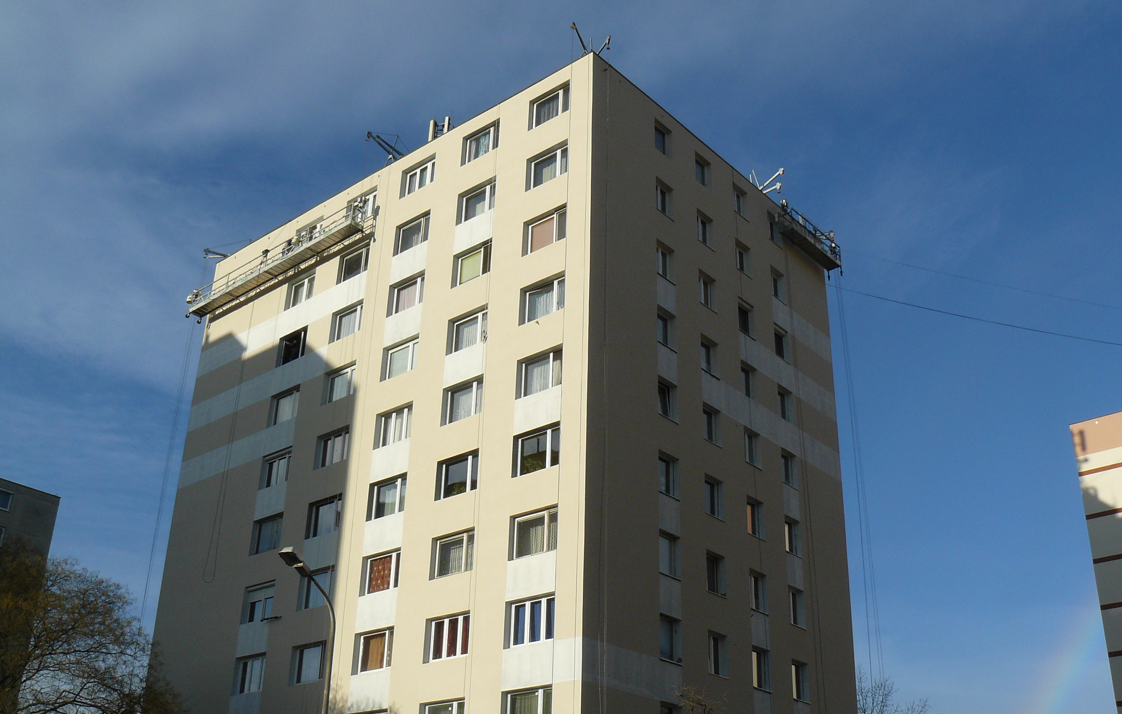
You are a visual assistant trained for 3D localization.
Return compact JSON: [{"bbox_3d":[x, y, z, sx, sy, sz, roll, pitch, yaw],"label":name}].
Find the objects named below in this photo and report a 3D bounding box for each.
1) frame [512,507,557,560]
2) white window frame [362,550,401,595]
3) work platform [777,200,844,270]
[{"bbox_3d":[-0.711,5.538,36.279,2.050,1.460,0.120,-20,-34,36],"label":"frame"},{"bbox_3d":[-6.087,7.550,40.567,2.050,1.460,0.120,-20,-34,36],"label":"white window frame"},{"bbox_3d":[11.035,-5.241,51.525,0.750,1.200,4.300,-20,-34,36],"label":"work platform"}]

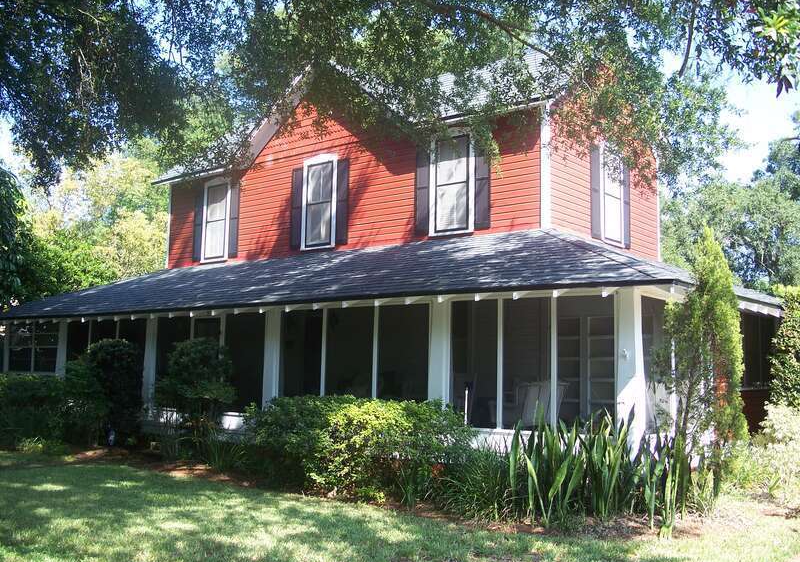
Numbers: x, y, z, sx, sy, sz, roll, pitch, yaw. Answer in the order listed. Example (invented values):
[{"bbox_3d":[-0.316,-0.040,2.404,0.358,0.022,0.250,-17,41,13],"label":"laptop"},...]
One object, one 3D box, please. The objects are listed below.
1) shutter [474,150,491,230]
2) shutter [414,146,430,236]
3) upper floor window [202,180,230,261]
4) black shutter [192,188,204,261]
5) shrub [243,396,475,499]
[{"bbox_3d":[1.520,-1.874,15.943,0.357,1.833,0.050,-4,-8,39],"label":"shutter"},{"bbox_3d":[0.440,-1.813,16.837,0.357,1.833,0.050,-4,-8,39],"label":"shutter"},{"bbox_3d":[-4.493,-1.460,20.975,1.053,2.015,0.120,-4,-8,39],"label":"upper floor window"},{"bbox_3d":[-5.062,-1.380,21.373,0.354,1.820,0.050,-4,-8,39],"label":"black shutter"},{"bbox_3d":[-0.665,2.114,11.280,3.450,1.120,1.650,-4,-8,39],"label":"shrub"}]

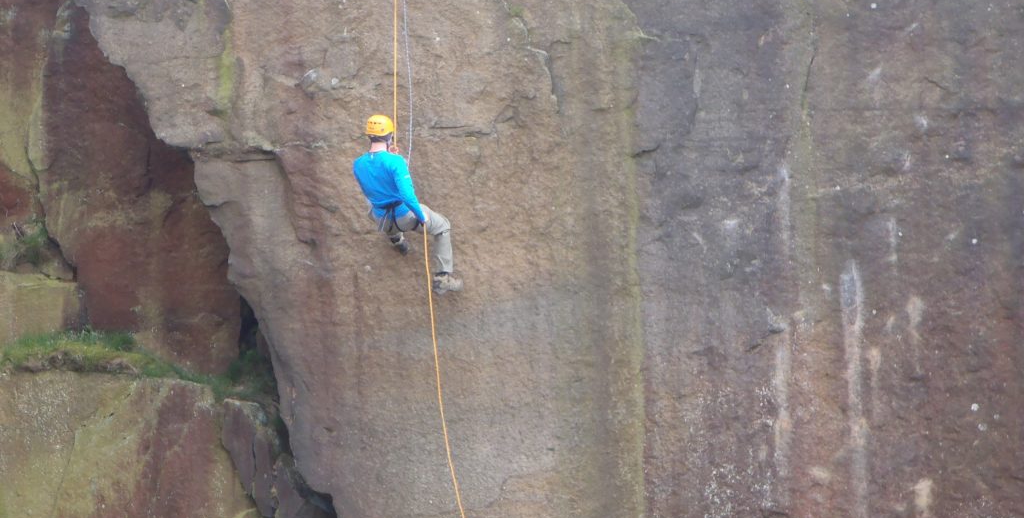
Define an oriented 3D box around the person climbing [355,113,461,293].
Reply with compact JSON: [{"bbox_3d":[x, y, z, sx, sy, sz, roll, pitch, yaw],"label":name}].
[{"bbox_3d":[-0.852,-0.452,24.600,0.680,1.470,0.900,0,0,30],"label":"person climbing"}]

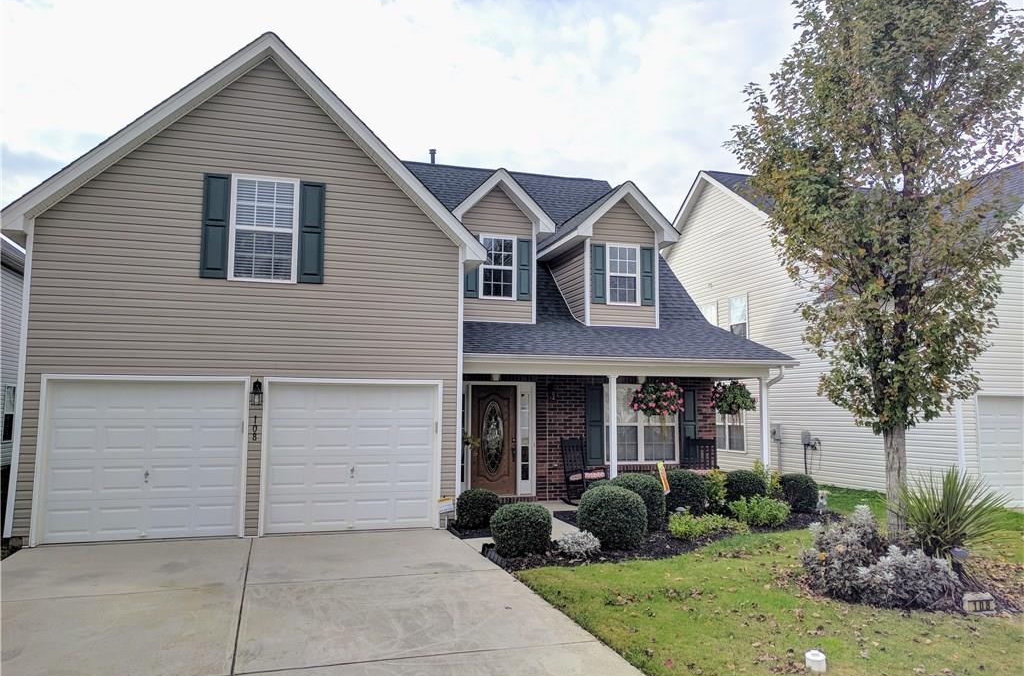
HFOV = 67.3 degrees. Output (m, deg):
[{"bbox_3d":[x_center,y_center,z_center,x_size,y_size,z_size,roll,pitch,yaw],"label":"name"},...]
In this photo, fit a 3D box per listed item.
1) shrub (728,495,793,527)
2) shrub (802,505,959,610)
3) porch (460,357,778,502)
[{"bbox_3d":[3.900,2.708,12.141,0.932,0.436,0.800,-1,-6,18],"label":"shrub"},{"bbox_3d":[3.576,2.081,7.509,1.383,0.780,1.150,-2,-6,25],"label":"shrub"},{"bbox_3d":[1.754,1.741,13.825,5.950,2.620,2.000,2,-7,-17],"label":"porch"}]

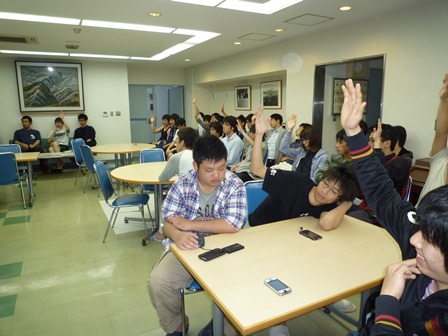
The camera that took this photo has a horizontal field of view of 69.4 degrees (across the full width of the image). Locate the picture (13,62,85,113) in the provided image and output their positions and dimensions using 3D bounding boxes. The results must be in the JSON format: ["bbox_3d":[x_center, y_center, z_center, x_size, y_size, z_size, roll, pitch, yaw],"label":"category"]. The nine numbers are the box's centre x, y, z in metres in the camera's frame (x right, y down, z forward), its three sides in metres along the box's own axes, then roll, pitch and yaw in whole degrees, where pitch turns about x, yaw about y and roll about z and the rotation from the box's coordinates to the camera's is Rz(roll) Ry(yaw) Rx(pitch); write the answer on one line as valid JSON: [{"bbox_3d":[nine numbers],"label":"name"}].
[{"bbox_3d":[-3.958,-1.852,7.446,1.400,1.110,0.050,-6,12,-28],"label":"picture"}]

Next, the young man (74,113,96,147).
[{"bbox_3d":[-3.208,-0.617,7.560,0.540,1.260,0.820,-6,12,-28],"label":"young man"}]

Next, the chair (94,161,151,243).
[{"bbox_3d":[-1.074,0.342,3.574,0.560,0.810,0.480,-2,11,-6],"label":"chair"}]

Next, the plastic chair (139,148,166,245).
[{"bbox_3d":[-0.919,0.198,4.347,0.460,0.820,0.560,-4,11,-17],"label":"plastic chair"}]

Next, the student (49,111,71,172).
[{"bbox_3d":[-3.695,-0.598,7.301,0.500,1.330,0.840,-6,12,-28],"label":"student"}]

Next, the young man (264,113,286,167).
[{"bbox_3d":[0.671,-0.243,5.238,0.780,1.260,0.540,-8,13,-33],"label":"young man"}]

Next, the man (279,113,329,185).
[{"bbox_3d":[0.850,0.043,3.852,0.600,1.300,0.800,9,14,39],"label":"man"}]

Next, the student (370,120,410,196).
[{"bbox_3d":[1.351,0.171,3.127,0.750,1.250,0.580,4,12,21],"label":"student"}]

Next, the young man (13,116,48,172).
[{"bbox_3d":[-4.220,-0.502,7.039,0.640,1.250,0.840,-7,13,-32],"label":"young man"}]

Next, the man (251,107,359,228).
[{"bbox_3d":[0.475,0.301,2.220,0.820,1.400,0.800,-4,11,-19],"label":"man"}]

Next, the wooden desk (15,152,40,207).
[{"bbox_3d":[-3.250,0.228,4.571,1.200,0.710,0.760,-7,13,-27],"label":"wooden desk"}]

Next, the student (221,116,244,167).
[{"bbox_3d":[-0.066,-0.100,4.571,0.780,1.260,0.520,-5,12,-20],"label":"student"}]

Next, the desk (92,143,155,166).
[{"bbox_3d":[-1.753,-0.013,5.673,1.200,0.710,1.200,-7,13,-27],"label":"desk"}]

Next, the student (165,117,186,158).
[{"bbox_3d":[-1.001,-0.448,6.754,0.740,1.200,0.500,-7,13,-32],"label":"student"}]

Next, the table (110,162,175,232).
[{"bbox_3d":[-0.693,0.367,3.775,1.220,0.700,1.220,-6,12,-28],"label":"table"}]

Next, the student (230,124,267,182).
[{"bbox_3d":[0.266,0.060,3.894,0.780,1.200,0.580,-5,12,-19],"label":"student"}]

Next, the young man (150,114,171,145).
[{"bbox_3d":[-1.246,-0.475,6.605,0.800,1.240,0.580,-11,15,-41],"label":"young man"}]

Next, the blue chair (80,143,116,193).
[{"bbox_3d":[-2.021,0.012,5.361,0.460,0.820,0.550,7,13,34],"label":"blue chair"}]

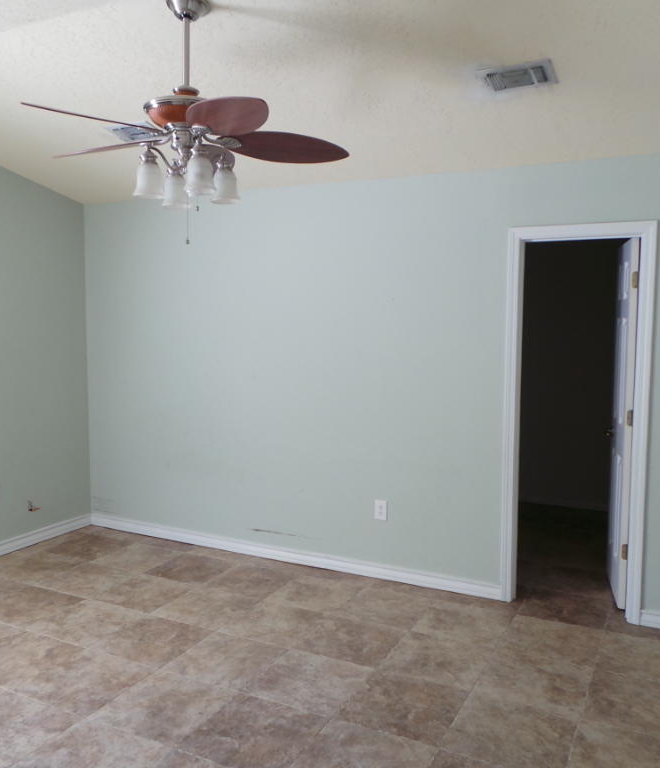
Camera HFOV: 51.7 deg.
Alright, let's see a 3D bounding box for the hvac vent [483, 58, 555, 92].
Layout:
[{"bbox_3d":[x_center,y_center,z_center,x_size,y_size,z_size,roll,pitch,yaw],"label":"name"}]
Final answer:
[{"bbox_3d":[0.790,-1.276,2.838,0.285,0.020,0.190,3,-6,26],"label":"hvac vent"}]

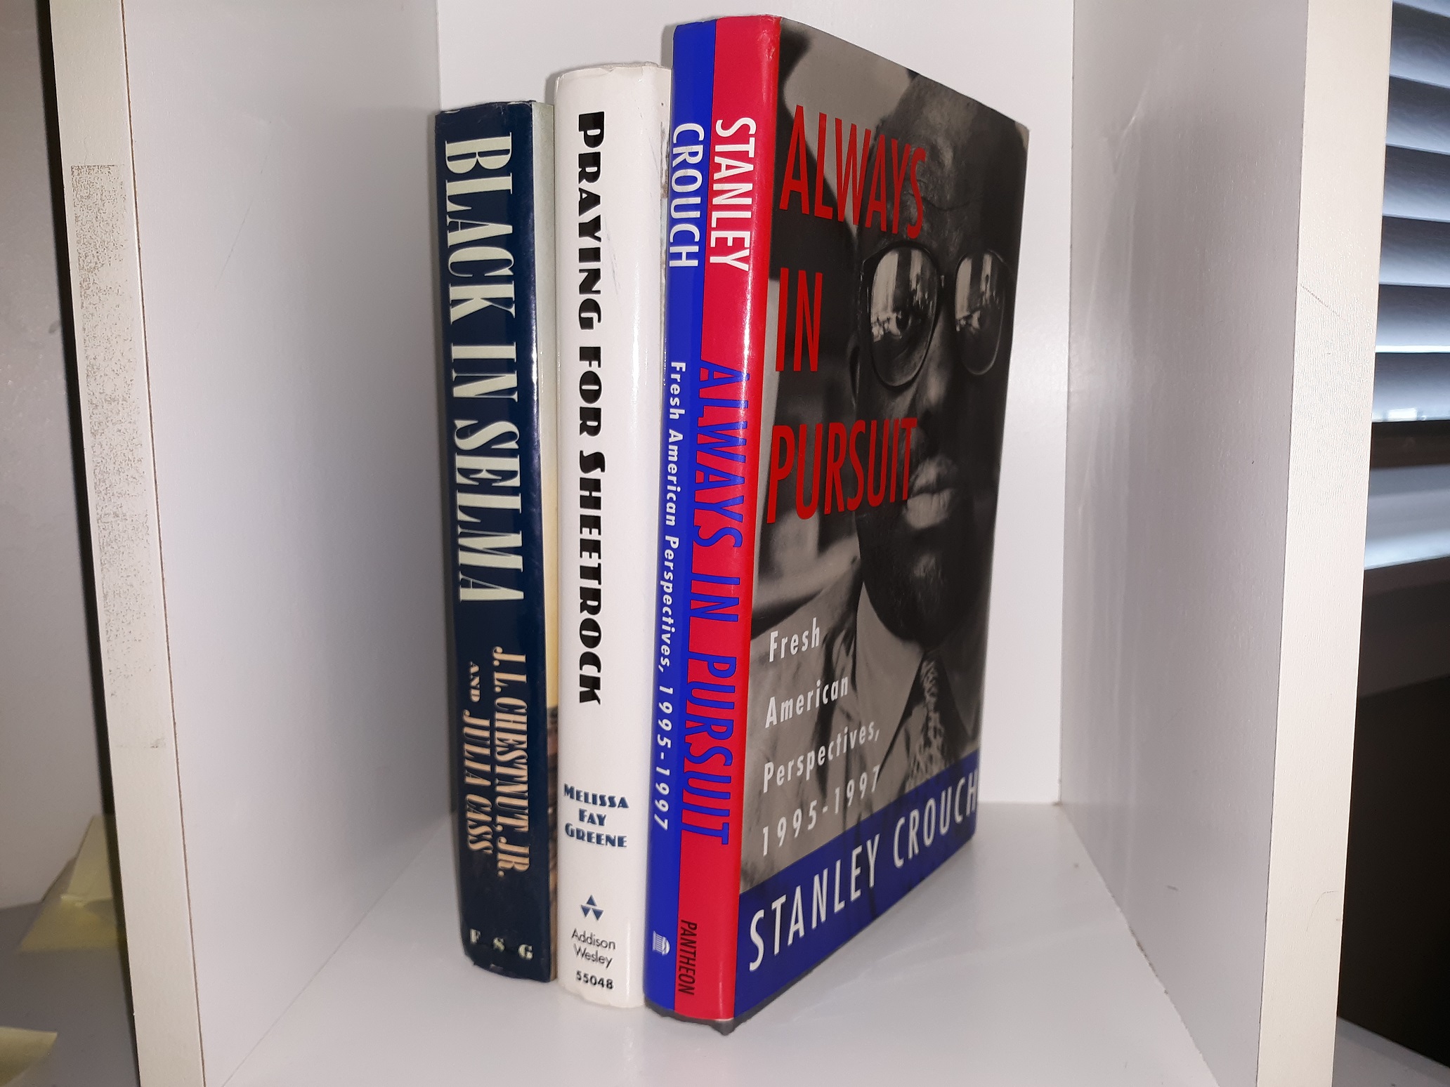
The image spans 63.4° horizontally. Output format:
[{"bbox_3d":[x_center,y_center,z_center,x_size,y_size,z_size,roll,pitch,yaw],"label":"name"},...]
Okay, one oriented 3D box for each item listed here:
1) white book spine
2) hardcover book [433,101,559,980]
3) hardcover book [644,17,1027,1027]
[{"bbox_3d":[0.006,-0.004,0.360,0.031,0.237,0.157,6,11,28],"label":"white book spine"},{"bbox_3d":[-0.027,-0.004,0.378,0.030,0.234,0.155,4,10,27],"label":"hardcover book"},{"bbox_3d":[0.038,-0.006,0.342,0.030,0.243,0.156,9,12,34],"label":"hardcover book"}]

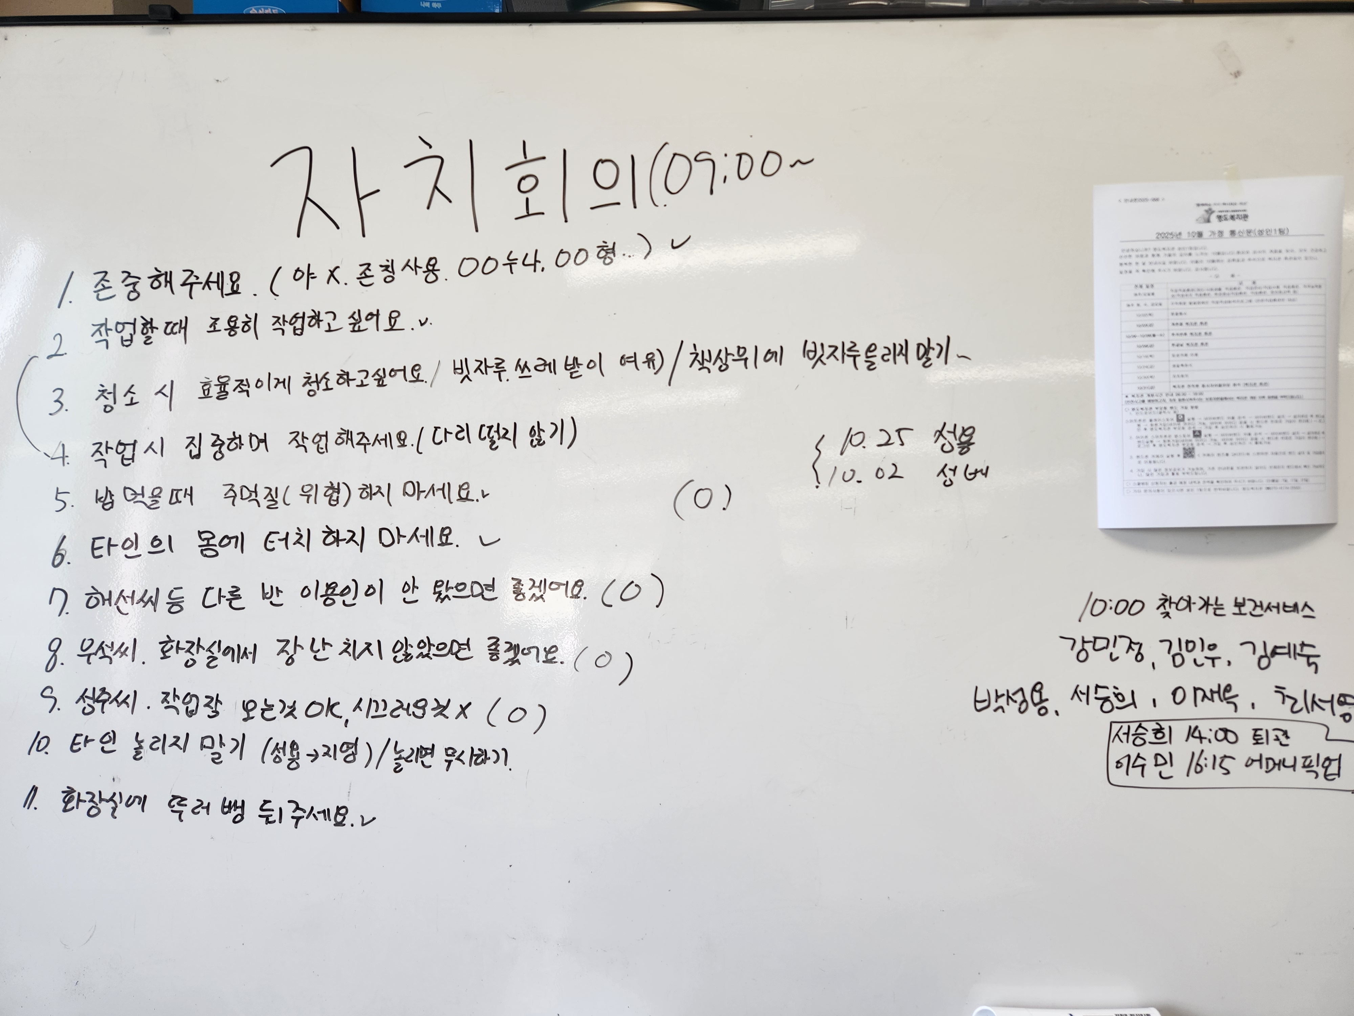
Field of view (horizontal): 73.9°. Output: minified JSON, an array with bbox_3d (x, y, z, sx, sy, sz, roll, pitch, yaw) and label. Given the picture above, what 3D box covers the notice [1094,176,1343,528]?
[{"bbox_3d":[0.469,-0.133,0.771,0.210,0.297,0.020,-1,3,2],"label":"notice"}]

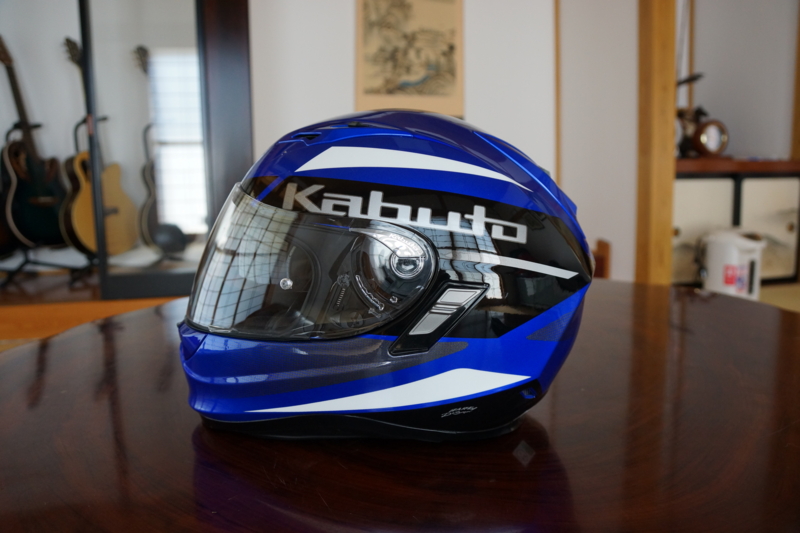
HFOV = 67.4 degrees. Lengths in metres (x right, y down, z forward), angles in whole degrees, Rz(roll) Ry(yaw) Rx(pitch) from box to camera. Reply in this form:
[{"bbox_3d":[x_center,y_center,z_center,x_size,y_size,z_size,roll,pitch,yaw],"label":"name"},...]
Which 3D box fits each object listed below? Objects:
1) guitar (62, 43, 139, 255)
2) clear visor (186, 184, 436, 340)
[{"bbox_3d":[-1.455,-0.560,2.840,0.110,1.030,0.400,-7,5,22],"label":"guitar"},{"bbox_3d":[-0.081,-0.012,0.500,0.185,0.115,0.240,-2,8,-7],"label":"clear visor"}]

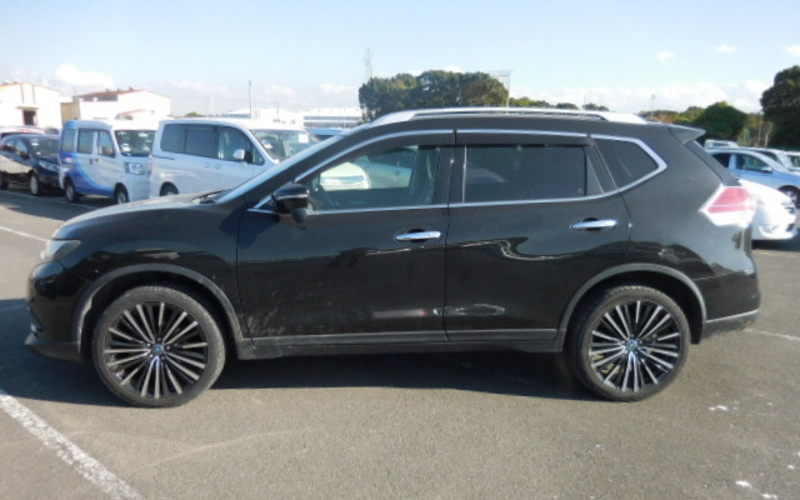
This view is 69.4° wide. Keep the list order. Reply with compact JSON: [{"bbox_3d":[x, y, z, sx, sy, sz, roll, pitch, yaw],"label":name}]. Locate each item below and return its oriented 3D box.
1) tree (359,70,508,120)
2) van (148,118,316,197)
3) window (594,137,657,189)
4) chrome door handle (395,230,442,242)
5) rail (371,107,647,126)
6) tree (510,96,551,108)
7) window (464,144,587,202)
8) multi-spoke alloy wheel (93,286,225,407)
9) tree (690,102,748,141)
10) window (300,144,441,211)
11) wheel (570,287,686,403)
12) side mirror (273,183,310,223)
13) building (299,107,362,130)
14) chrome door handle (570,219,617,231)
[{"bbox_3d":[3.814,-16.309,68.027,17.500,8.820,11.000,2,11,3],"label":"tree"},{"bbox_3d":[-2.670,-1.410,10.580,4.550,1.850,1.700,9,13,38],"label":"van"},{"bbox_3d":[1.330,-0.507,3.374,0.370,0.300,0.060,1,-9,-8],"label":"window"},{"bbox_3d":[0.099,-0.077,3.155,0.245,0.045,0.055,-4,11,-3],"label":"chrome door handle"},{"bbox_3d":[0.655,-0.785,3.428,1.670,0.110,0.075,-1,11,-4],"label":"rail"},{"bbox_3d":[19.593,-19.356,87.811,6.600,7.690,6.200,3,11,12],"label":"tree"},{"bbox_3d":[0.714,-0.440,3.294,0.700,0.350,0.060,0,-9,-4],"label":"window"},{"bbox_3d":[-1.342,0.531,3.293,0.690,0.690,0.235,0,10,-4],"label":"multi-spoke alloy wheel"},{"bbox_3d":[32.117,-11.800,58.735,5.500,6.200,5.500,1,10,0],"label":"tree"},{"bbox_3d":[-0.166,-0.408,3.255,0.770,0.410,0.080,0,-4,-4],"label":"window"},{"bbox_3d":[1.358,0.545,3.484,0.720,0.720,0.235,0,11,-4],"label":"wheel"},{"bbox_3d":[-0.565,-0.244,3.023,0.180,0.190,0.230,0,11,-4],"label":"side mirror"},{"bbox_3d":[-13.625,-24.585,118.516,16.000,8.300,12.000,0,10,-7],"label":"building"},{"bbox_3d":[1.098,-0.144,3.261,0.260,0.048,0.055,0,10,-4],"label":"chrome door handle"}]

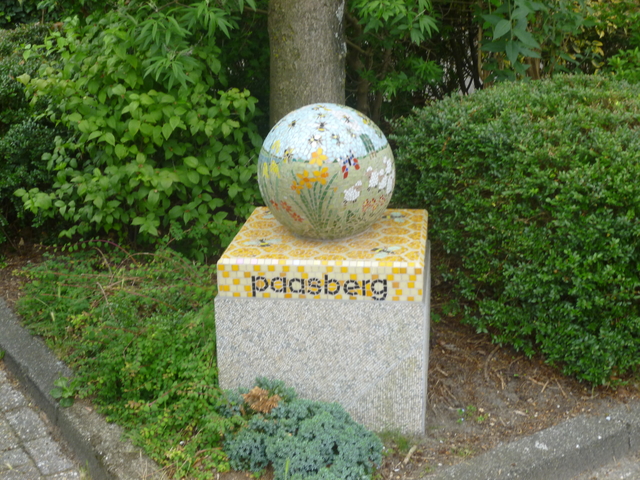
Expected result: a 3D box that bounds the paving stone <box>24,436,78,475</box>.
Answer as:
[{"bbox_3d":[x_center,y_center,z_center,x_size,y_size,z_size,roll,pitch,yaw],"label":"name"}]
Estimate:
[{"bbox_3d":[-0.817,0.674,3.047,0.091,0.070,0.215,-10,21,-30],"label":"paving stone"}]

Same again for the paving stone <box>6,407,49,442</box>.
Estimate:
[{"bbox_3d":[-0.929,0.615,3.224,0.091,0.070,0.215,-10,21,-30],"label":"paving stone"}]

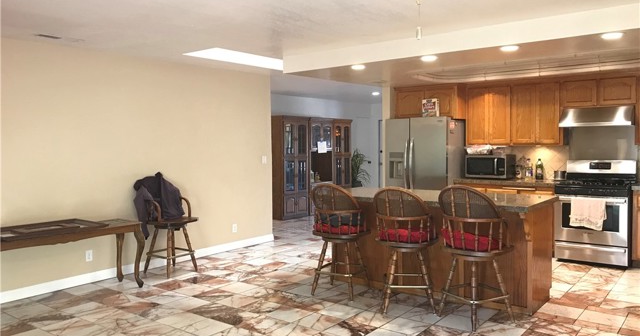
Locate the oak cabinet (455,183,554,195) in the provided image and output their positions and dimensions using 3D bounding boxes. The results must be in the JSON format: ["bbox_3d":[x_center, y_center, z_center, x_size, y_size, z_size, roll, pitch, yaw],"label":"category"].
[{"bbox_3d":[2.506,0.648,6.824,1.240,0.867,0.610,1,3,38],"label":"oak cabinet"}]

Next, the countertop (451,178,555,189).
[{"bbox_3d":[2.493,0.195,6.796,1.240,0.042,0.640,1,3,38],"label":"countertop"}]

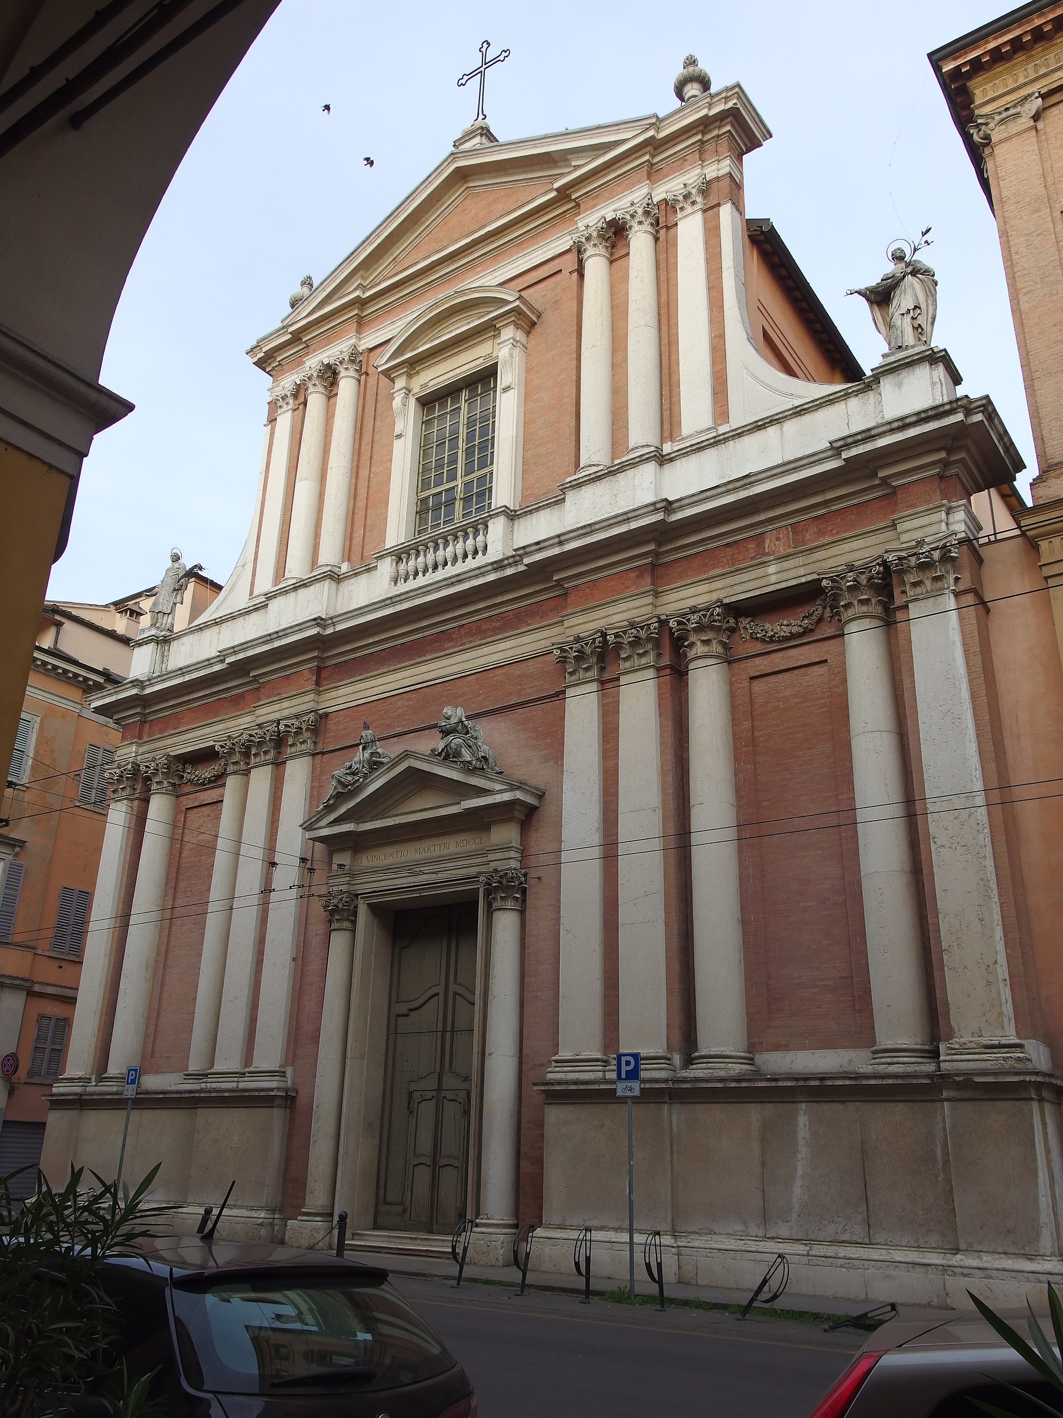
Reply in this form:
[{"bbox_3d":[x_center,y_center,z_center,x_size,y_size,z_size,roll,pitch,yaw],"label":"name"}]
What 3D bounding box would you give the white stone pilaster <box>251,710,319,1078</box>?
[{"bbox_3d":[-5.482,4.075,25.590,1.220,8.270,0.360,-14,-26,34],"label":"white stone pilaster"}]

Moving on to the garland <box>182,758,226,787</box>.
[{"bbox_3d":[-7.961,1.546,27.769,1.530,0.620,0.290,-14,-26,33],"label":"garland"}]

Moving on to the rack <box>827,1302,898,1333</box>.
[{"bbox_3d":[3.714,6.781,12.731,0.900,0.180,0.330,-23,9,5],"label":"rack"}]

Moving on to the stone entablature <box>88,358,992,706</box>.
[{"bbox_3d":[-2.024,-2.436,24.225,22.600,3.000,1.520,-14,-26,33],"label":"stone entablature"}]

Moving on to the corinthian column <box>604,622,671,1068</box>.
[{"bbox_3d":[1.900,2.292,20.540,1.220,8.350,0.360,-14,-26,34],"label":"corinthian column"}]

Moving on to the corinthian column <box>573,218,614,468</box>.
[{"bbox_3d":[1.355,-7.523,24.279,0.860,6.450,0.800,1,-22,0],"label":"corinthian column"}]

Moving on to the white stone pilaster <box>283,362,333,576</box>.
[{"bbox_3d":[-5.657,-5.819,29.012,0.860,6.450,0.800,-14,-26,33],"label":"white stone pilaster"}]

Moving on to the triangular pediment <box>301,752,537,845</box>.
[{"bbox_3d":[-2.409,1.732,24.026,6.160,1.610,0.770,-14,-26,34],"label":"triangular pediment"}]

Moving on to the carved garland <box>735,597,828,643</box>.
[{"bbox_3d":[4.287,-1.445,19.507,1.580,0.630,0.290,-14,-26,33],"label":"carved garland"}]

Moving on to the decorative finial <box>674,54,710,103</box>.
[{"bbox_3d":[3.853,-15.061,27.501,0.875,1.771,0.875,1,-22,0],"label":"decorative finial"}]

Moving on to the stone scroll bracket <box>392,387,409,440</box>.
[{"bbox_3d":[-3.262,-7.315,28.527,0.450,1.230,0.280,-14,-26,34],"label":"stone scroll bracket"}]

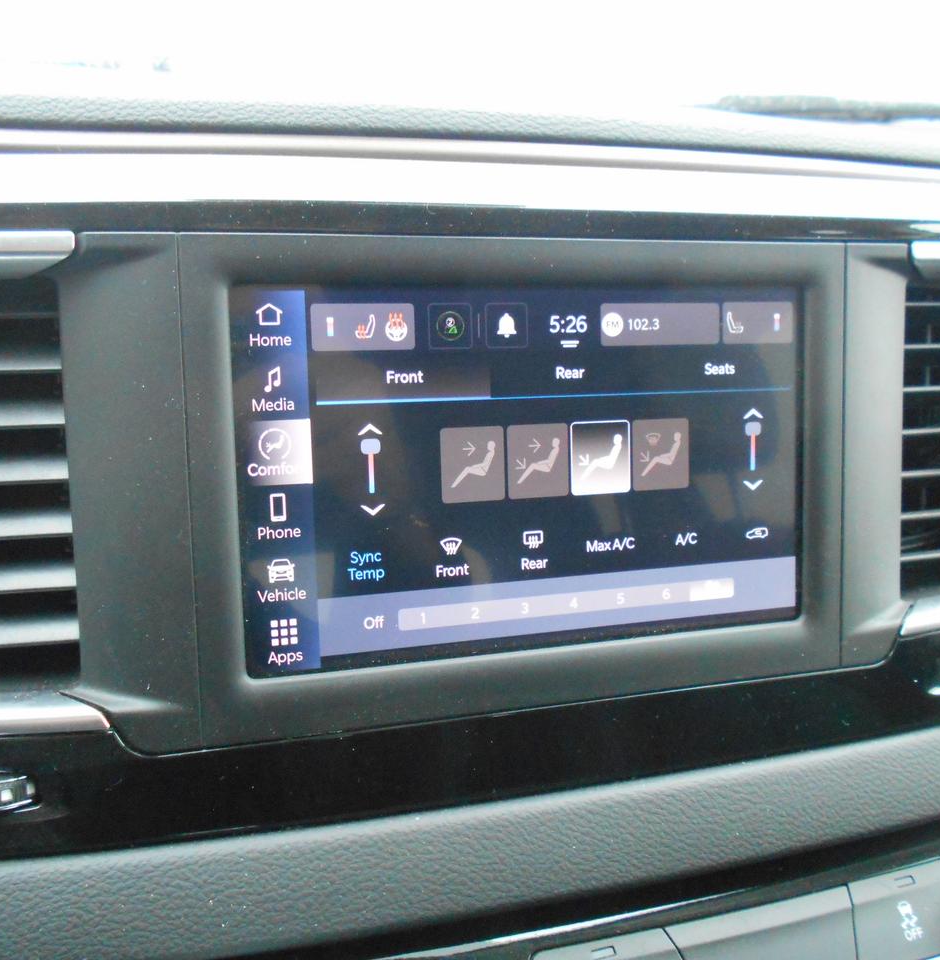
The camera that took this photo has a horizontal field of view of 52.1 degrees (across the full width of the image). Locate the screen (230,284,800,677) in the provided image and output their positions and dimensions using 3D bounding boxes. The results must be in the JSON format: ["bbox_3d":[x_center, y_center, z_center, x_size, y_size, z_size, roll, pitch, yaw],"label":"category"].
[{"bbox_3d":[0.018,-0.003,0.256,0.157,0.094,0.011,-3,5,-17],"label":"screen"}]

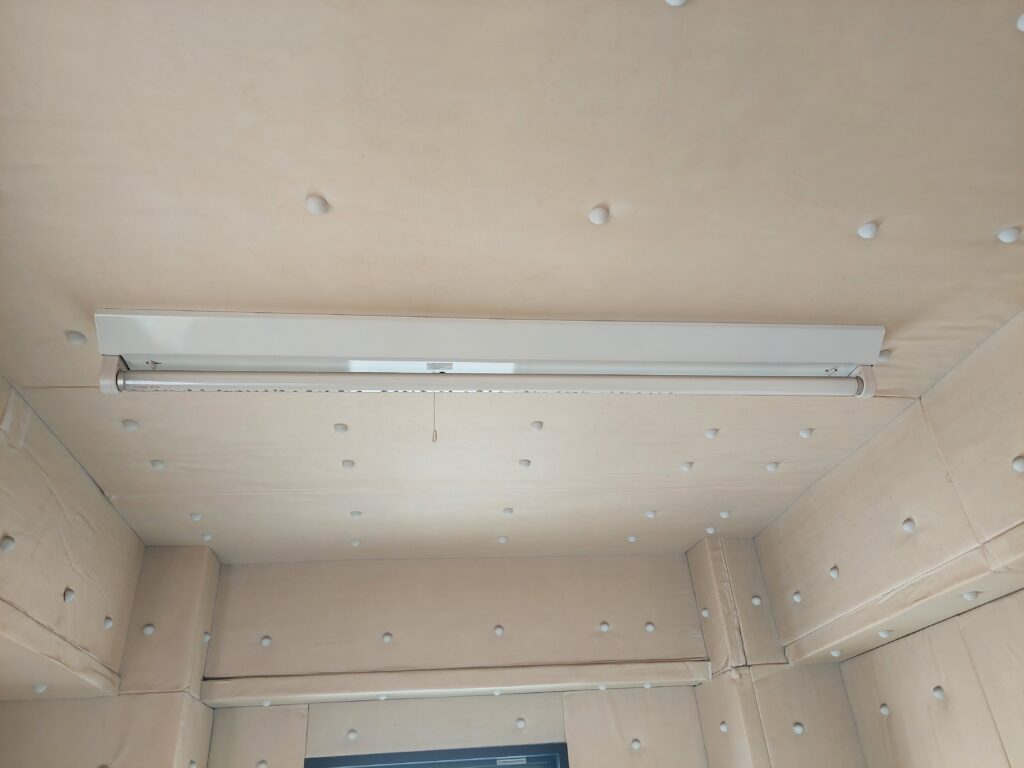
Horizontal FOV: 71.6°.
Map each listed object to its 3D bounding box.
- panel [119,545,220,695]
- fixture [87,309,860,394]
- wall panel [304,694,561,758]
[{"bbox_3d":[-0.857,0.605,1.796,0.155,0.349,0.138,1,-33,-8],"label":"panel"},{"bbox_3d":[0.010,-0.026,1.152,1.250,0.100,0.138,1,-33,-8],"label":"fixture"},{"bbox_3d":[-0.202,0.936,1.952,0.703,0.132,0.030,1,-33,-8],"label":"wall panel"}]

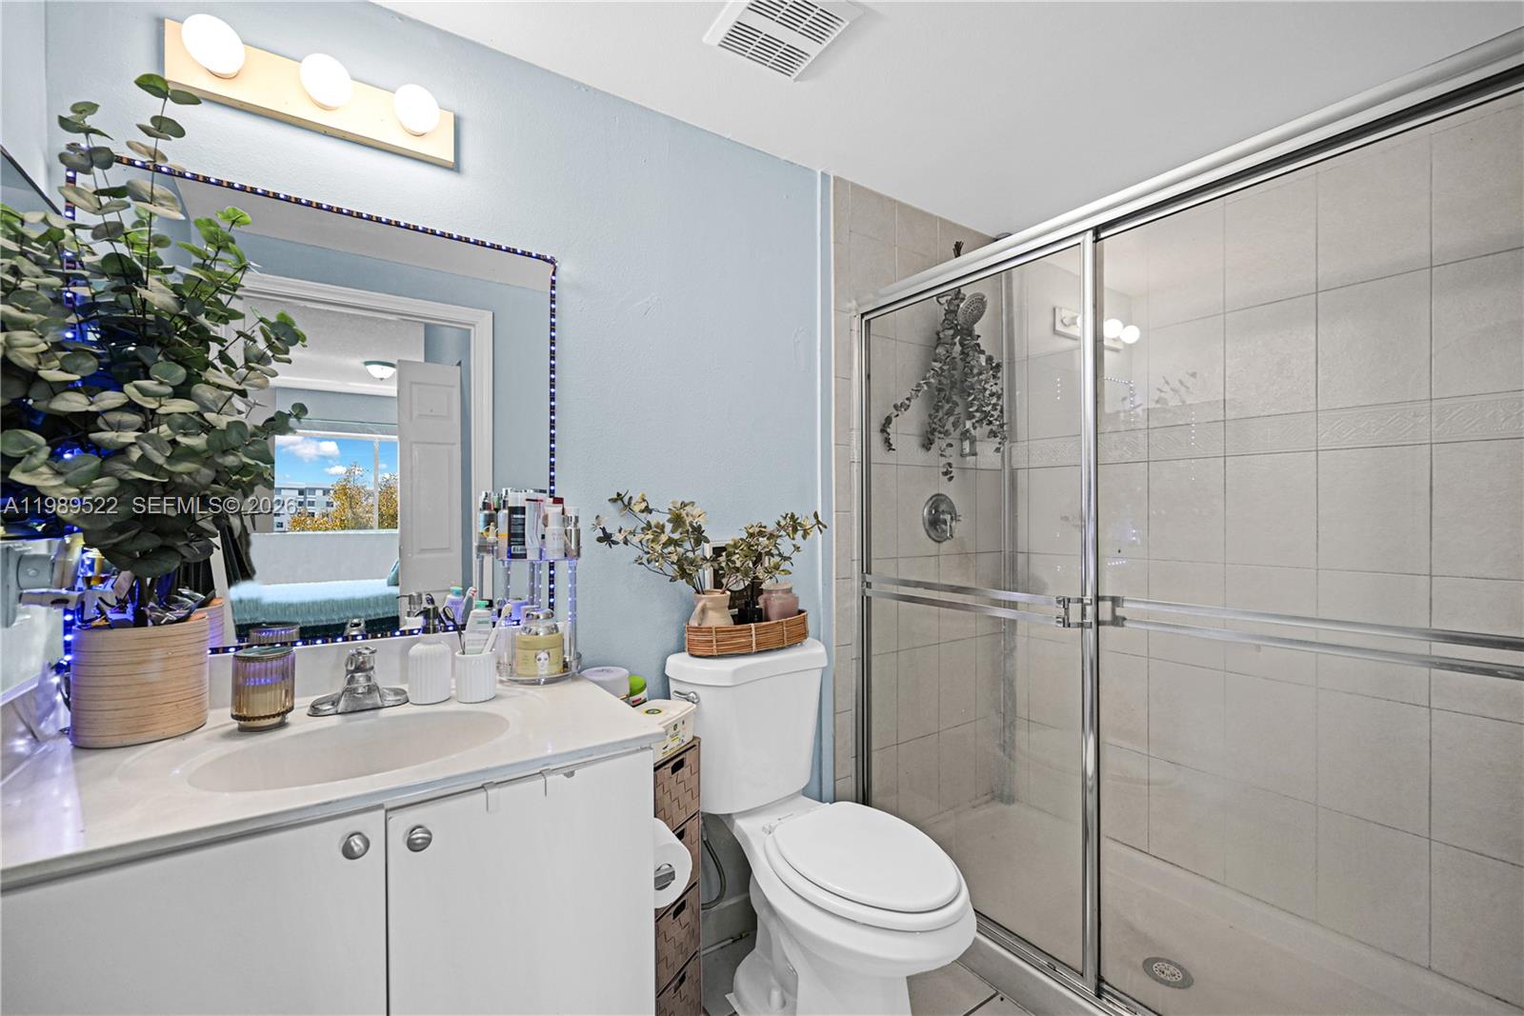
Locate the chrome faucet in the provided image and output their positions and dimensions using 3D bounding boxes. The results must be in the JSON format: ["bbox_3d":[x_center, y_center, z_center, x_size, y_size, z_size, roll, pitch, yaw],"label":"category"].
[{"bbox_3d":[-0.714,0.307,1.045,0.153,0.110,0.130,-1,0,-34],"label":"chrome faucet"}]

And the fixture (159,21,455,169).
[{"bbox_3d":[-0.827,-0.800,1.121,0.449,0.107,0.125,-1,0,-34],"label":"fixture"}]

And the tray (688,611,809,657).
[{"bbox_3d":[-0.024,0.339,1.655,0.360,0.083,0.120,-1,0,-34],"label":"tray"}]

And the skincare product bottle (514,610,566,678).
[{"bbox_3d":[-0.468,0.281,1.256,0.089,0.133,0.089,-1,0,-32],"label":"skincare product bottle"}]

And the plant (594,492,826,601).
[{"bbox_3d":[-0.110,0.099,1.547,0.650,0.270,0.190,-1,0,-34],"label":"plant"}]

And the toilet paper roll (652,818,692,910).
[{"bbox_3d":[-0.202,0.660,1.100,0.116,0.116,0.105,-1,0,-34],"label":"toilet paper roll"}]

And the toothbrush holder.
[{"bbox_3d":[-0.542,0.317,1.129,0.071,0.087,0.071,-1,0,-34],"label":"toothbrush holder"}]

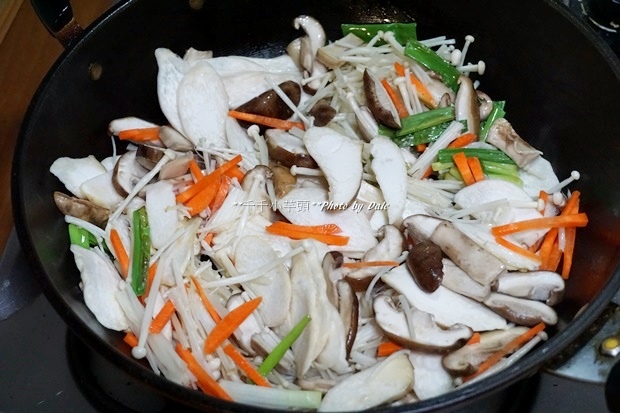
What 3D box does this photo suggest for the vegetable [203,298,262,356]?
[{"bbox_3d":[-0.041,0.065,0.567,0.009,0.006,0.043,33,59,25],"label":"vegetable"}]

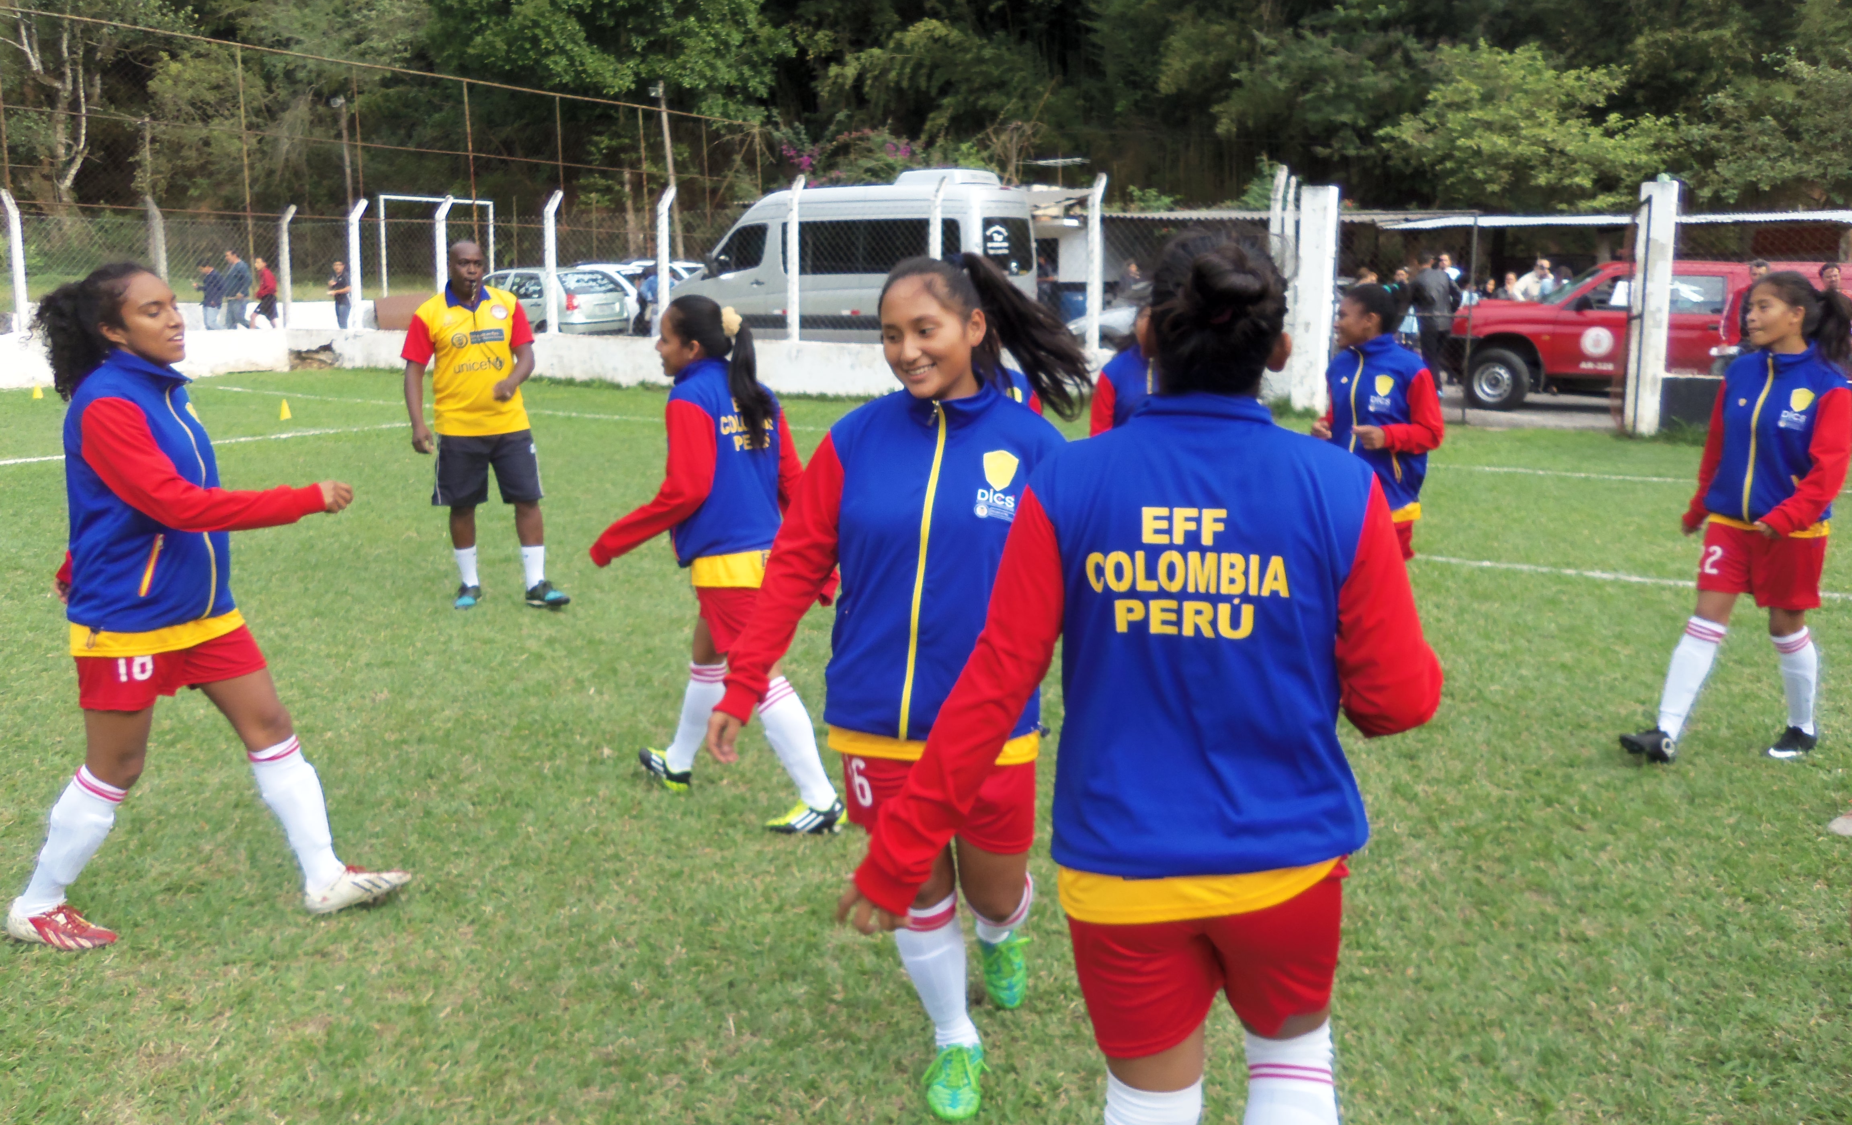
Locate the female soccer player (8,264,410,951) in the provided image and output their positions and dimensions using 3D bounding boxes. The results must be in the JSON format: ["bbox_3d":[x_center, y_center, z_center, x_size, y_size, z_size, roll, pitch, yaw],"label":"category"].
[{"bbox_3d":[-1.738,0.098,3.592,0.870,1.580,0.500,0,10,-3],"label":"female soccer player"}]

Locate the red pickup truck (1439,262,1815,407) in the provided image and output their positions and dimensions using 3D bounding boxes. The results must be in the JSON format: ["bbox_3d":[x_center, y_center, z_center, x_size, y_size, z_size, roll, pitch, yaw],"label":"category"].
[{"bbox_3d":[8.670,-2.754,18.091,4.950,1.780,1.720,3,10,14],"label":"red pickup truck"}]

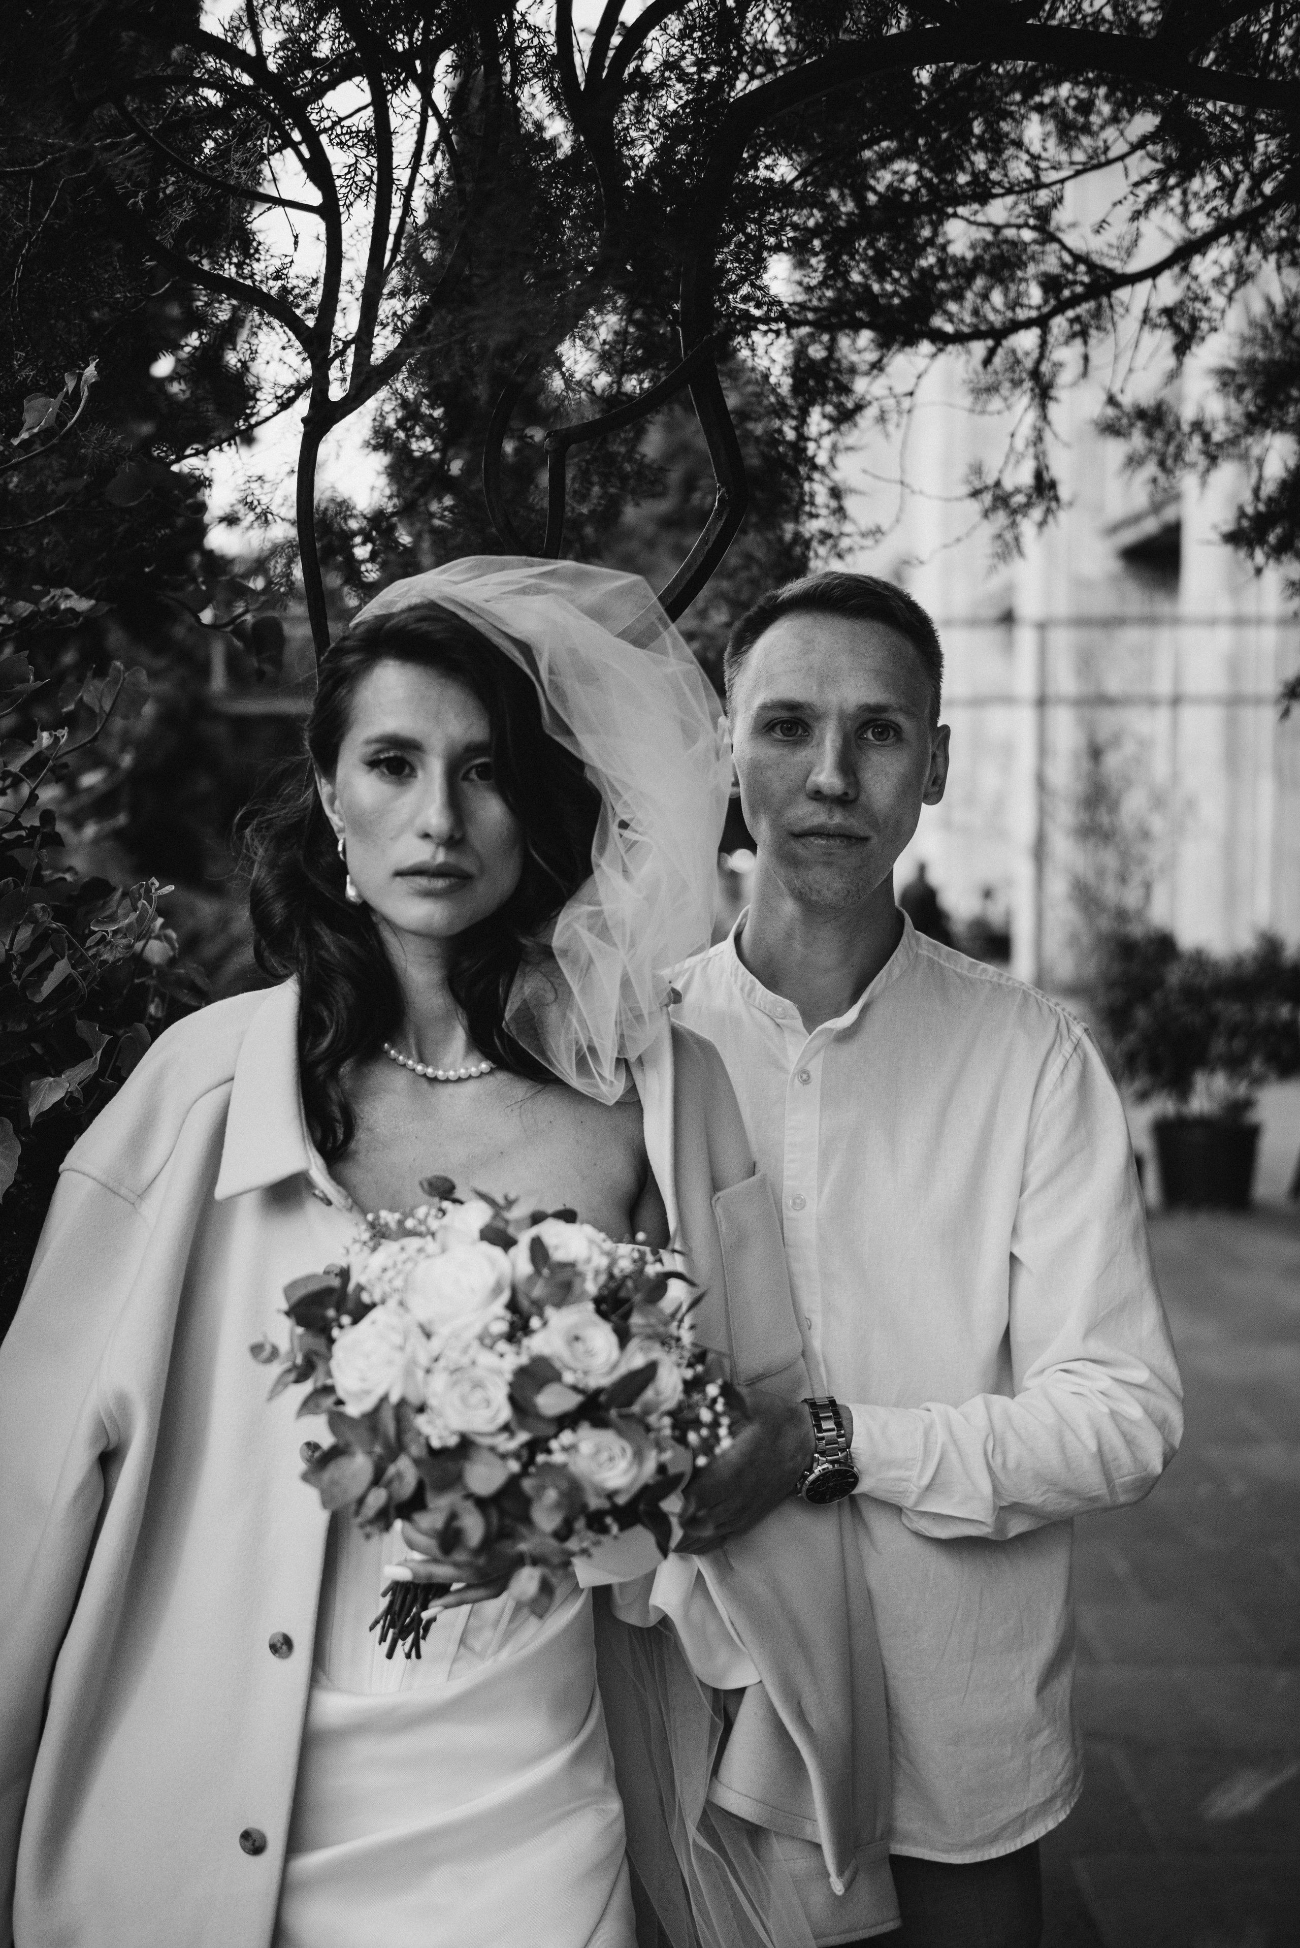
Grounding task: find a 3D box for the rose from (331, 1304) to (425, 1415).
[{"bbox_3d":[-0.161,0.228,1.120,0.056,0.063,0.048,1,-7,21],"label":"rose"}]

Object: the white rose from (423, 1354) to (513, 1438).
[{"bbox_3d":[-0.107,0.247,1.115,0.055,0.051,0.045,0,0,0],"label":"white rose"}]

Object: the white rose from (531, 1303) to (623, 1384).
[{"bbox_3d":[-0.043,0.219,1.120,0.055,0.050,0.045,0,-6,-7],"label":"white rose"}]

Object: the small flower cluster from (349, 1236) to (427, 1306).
[{"bbox_3d":[-0.158,0.179,1.140,0.044,0.041,0.040,0,0,9],"label":"small flower cluster"}]

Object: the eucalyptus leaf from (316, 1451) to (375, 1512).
[{"bbox_3d":[-0.182,0.304,1.135,0.036,0.036,0.014,0,-3,9],"label":"eucalyptus leaf"}]

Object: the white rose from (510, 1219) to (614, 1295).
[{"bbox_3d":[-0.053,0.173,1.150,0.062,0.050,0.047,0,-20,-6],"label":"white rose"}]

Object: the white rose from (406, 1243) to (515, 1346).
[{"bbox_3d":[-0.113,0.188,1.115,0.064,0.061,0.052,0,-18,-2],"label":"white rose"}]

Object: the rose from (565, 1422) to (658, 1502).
[{"bbox_3d":[-0.023,0.291,1.125,0.056,0.050,0.045,0,3,-9],"label":"rose"}]

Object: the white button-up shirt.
[{"bbox_3d":[0.163,0.313,1.430,0.500,0.715,0.330,0,2,12],"label":"white button-up shirt"}]

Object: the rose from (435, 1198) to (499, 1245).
[{"bbox_3d":[-0.113,0.154,1.165,0.043,0.038,0.040,0,-30,0],"label":"rose"}]

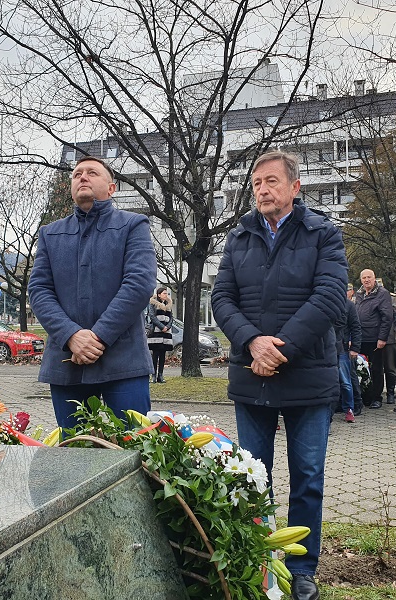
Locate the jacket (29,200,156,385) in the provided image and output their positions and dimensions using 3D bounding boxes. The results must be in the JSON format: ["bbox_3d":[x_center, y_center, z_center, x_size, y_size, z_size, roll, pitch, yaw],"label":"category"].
[{"bbox_3d":[-0.463,-0.035,2.630,0.570,0.820,0.370,0,-2,8],"label":"jacket"}]

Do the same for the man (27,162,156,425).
[{"bbox_3d":[-0.465,0.265,2.660,0.580,1.800,0.400,0,-2,8],"label":"man"}]

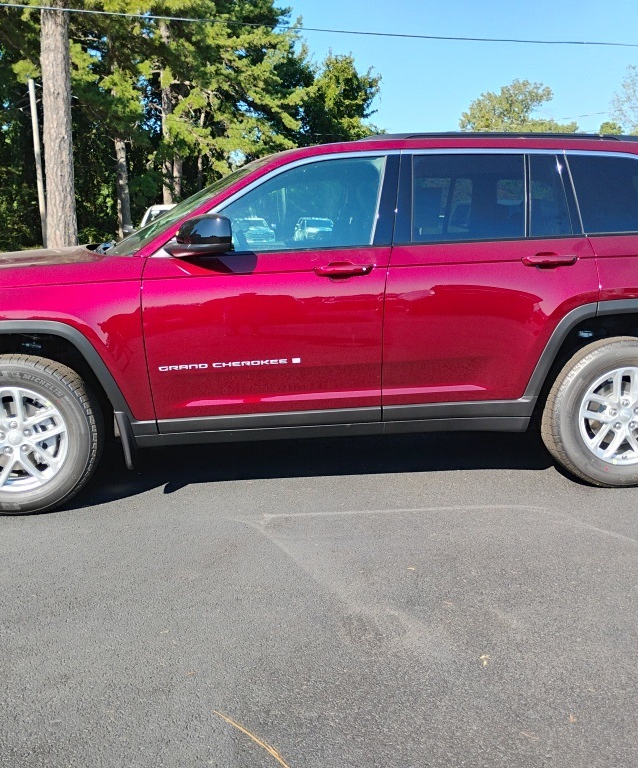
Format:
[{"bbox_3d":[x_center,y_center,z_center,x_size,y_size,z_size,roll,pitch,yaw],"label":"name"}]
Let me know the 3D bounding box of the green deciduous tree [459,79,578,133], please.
[{"bbox_3d":[14.124,-16.204,59.055,9.000,12.600,9.000,-2,10,-4],"label":"green deciduous tree"}]

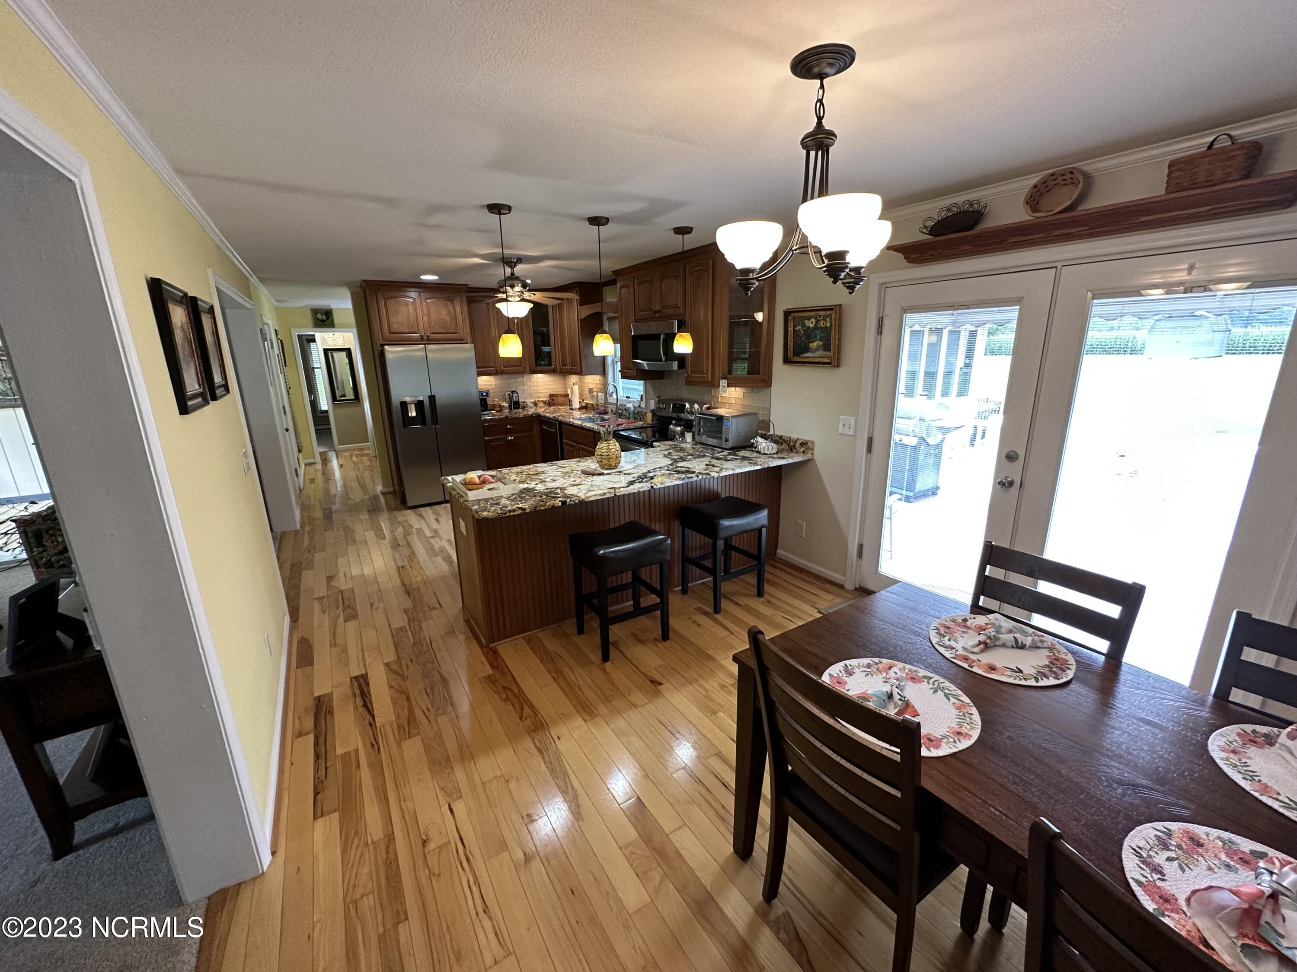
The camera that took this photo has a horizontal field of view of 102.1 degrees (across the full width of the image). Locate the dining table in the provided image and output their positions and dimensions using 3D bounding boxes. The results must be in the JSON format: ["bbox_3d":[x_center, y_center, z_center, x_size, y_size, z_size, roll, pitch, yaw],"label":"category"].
[{"bbox_3d":[1.067,0.994,1.342,0.920,0.760,1.560,-10,17,-30],"label":"dining table"}]

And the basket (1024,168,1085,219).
[{"bbox_3d":[1.840,-1.306,2.369,0.078,0.222,0.222,13,5,-34],"label":"basket"}]

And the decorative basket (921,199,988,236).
[{"bbox_3d":[1.574,-1.374,2.715,0.170,0.149,0.325,-10,17,-30],"label":"decorative basket"}]

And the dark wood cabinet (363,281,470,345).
[{"bbox_3d":[-2.707,-2.004,6.159,1.070,0.655,0.600,-10,17,-30],"label":"dark wood cabinet"}]

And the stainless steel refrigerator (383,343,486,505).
[{"bbox_3d":[-2.582,-0.777,6.306,0.920,1.763,0.860,-10,17,-30],"label":"stainless steel refrigerator"}]

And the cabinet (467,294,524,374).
[{"bbox_3d":[-2.037,-1.967,6.814,0.720,1.000,0.320,-10,17,-30],"label":"cabinet"}]

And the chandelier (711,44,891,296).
[{"bbox_3d":[0.501,-0.855,1.479,0.490,0.578,0.525,-10,17,-30],"label":"chandelier"}]

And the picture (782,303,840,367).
[{"bbox_3d":[1.161,-1.065,3.749,0.040,0.402,0.488,-10,17,-30],"label":"picture"}]

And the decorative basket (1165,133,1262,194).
[{"bbox_3d":[2.087,-1.194,1.948,0.125,0.178,0.215,-10,17,-30],"label":"decorative basket"}]

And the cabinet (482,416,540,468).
[{"bbox_3d":[-1.911,-0.521,7.047,0.750,0.880,0.610,-10,17,-30],"label":"cabinet"}]

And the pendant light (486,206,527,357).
[{"bbox_3d":[-0.767,-1.085,2.821,0.134,0.758,0.134,-10,17,-30],"label":"pendant light"}]

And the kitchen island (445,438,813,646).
[{"bbox_3d":[-0.062,0.300,3.729,2.460,0.925,0.910,-10,17,-30],"label":"kitchen island"}]

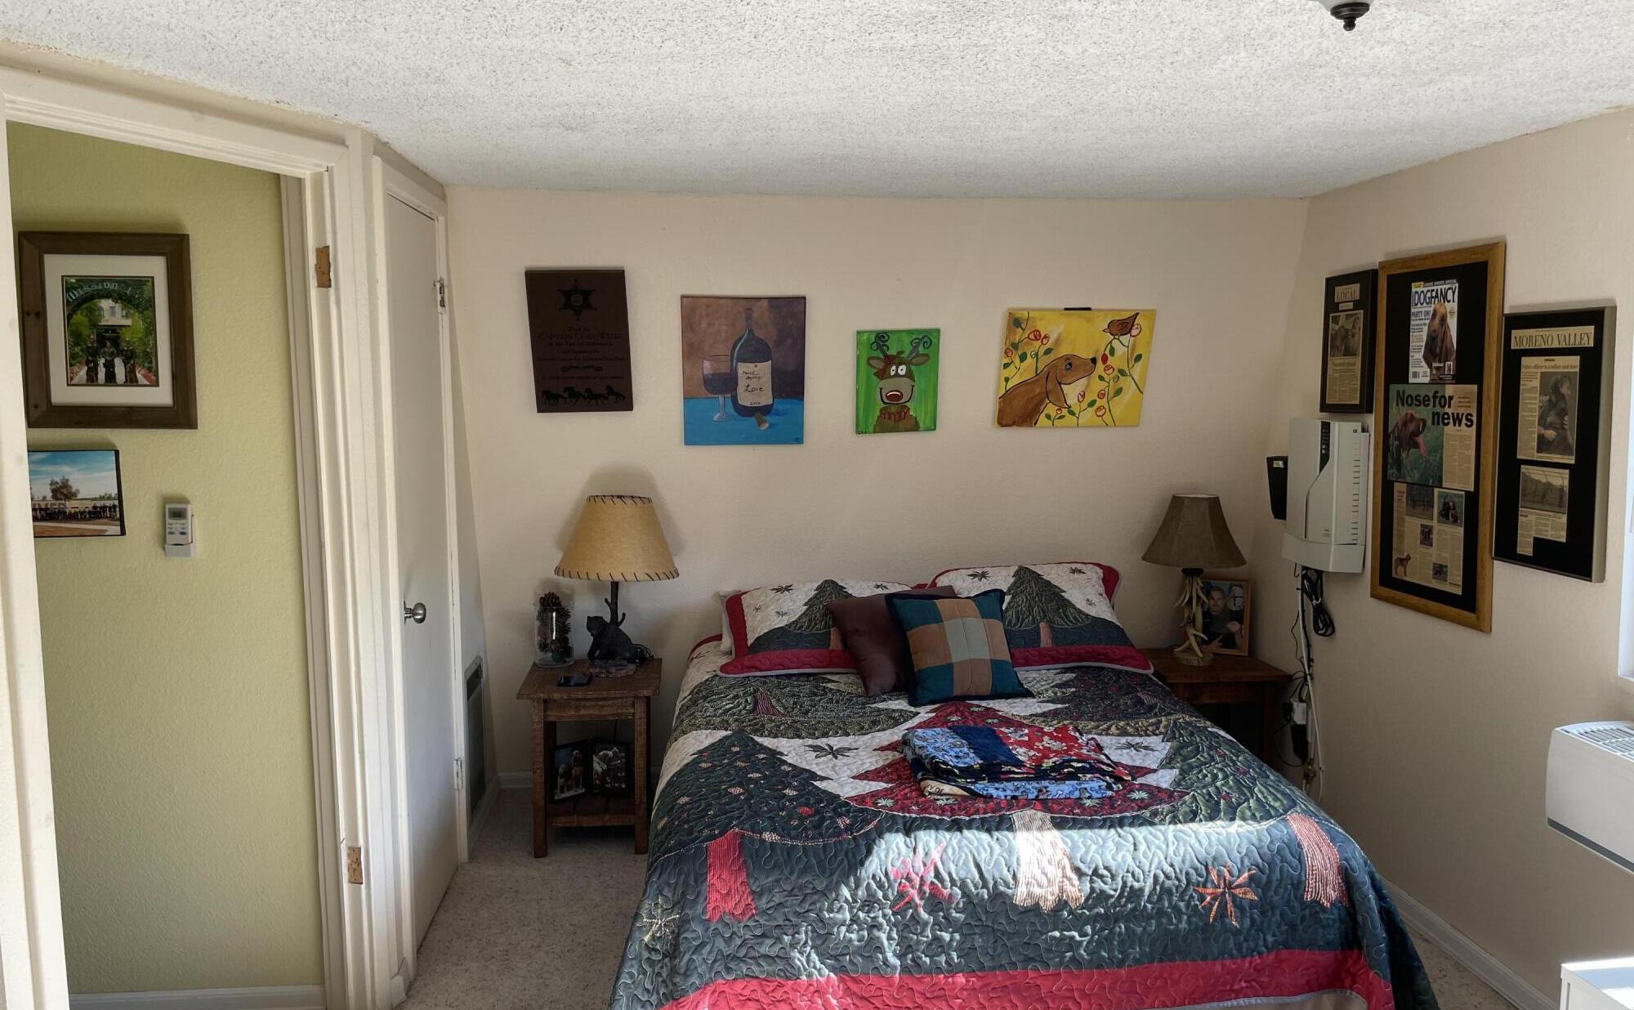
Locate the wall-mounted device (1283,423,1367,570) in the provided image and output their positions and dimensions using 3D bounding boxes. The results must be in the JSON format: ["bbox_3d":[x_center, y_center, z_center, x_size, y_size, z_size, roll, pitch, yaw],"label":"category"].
[{"bbox_3d":[1.588,-0.038,3.843,0.107,0.460,0.305,0,7,-5],"label":"wall-mounted device"}]

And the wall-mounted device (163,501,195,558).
[{"bbox_3d":[-1.466,0.054,2.816,0.060,0.137,0.030,0,7,-5],"label":"wall-mounted device"}]

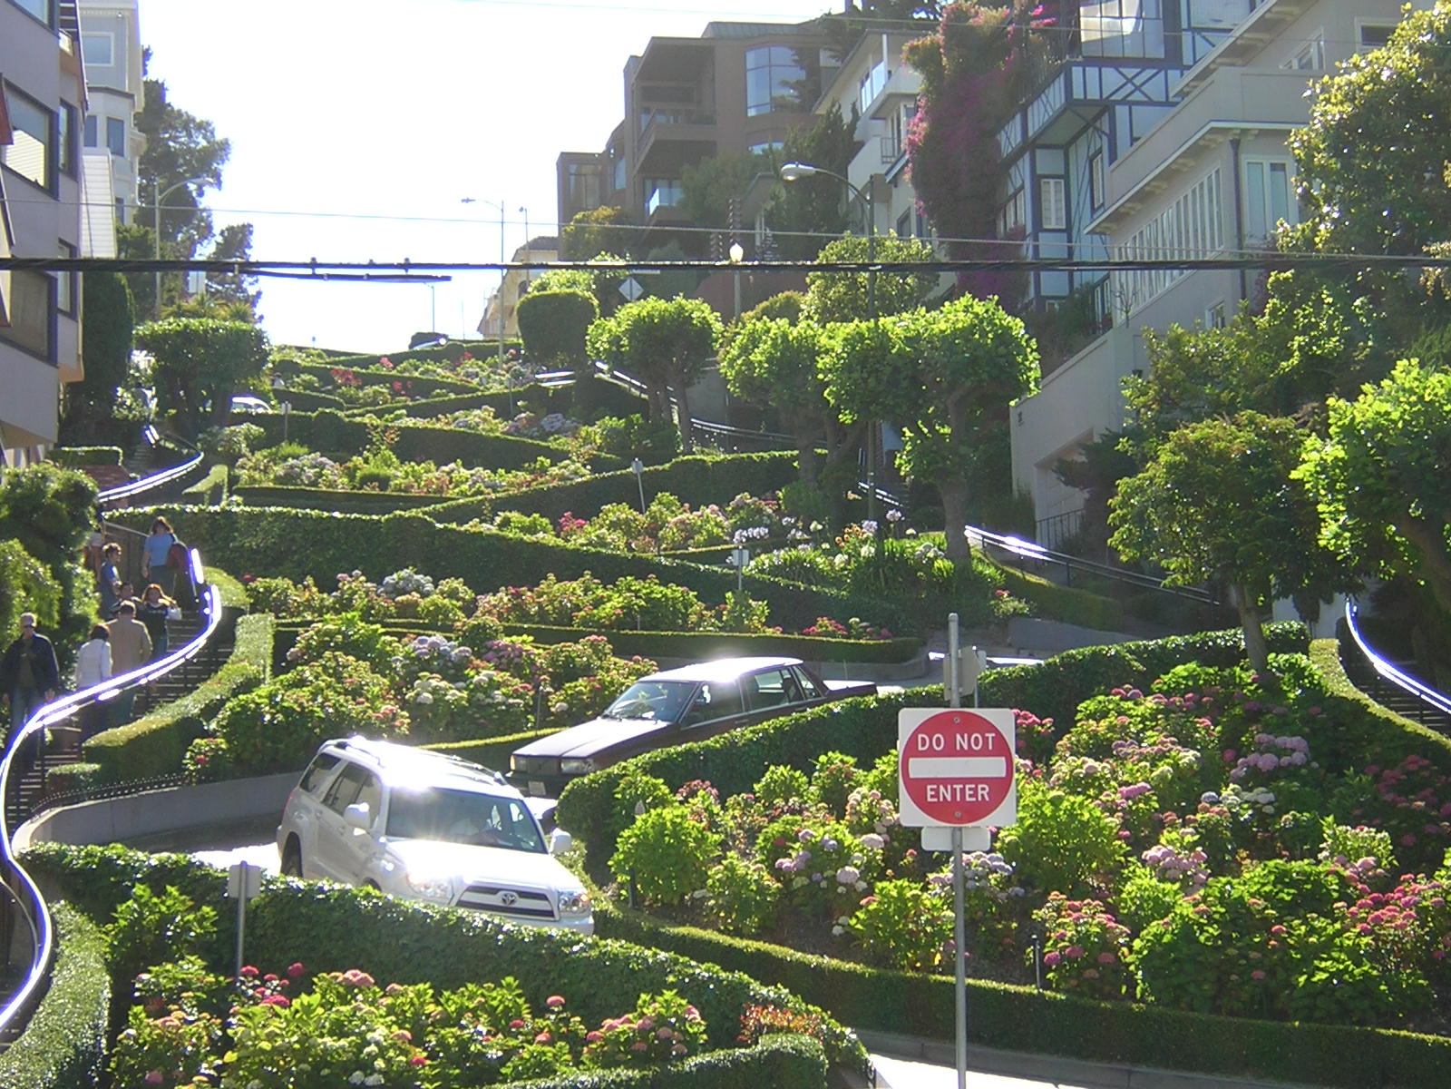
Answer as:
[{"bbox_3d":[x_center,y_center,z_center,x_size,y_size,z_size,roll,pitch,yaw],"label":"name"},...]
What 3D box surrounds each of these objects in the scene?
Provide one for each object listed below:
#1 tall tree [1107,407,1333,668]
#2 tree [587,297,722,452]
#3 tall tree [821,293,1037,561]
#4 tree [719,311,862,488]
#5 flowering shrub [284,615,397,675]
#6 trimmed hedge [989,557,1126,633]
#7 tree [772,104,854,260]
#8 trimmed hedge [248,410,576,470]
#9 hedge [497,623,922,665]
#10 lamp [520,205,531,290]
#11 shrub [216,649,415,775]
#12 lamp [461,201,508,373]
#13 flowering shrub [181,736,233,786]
[{"bbox_3d":[6.981,0.072,41.300,3.100,3.850,2.900,0,-9,-10],"label":"tall tree"},{"bbox_3d":[-2.101,-5.025,87.000,3.800,4.300,3.700,0,-7,-10],"label":"tree"},{"bbox_3d":[3.856,-2.211,55.300,4.050,5.050,3.700,0,-9,-10],"label":"tall tree"},{"bbox_3d":[1.616,-3.323,68.000,3.500,4.200,3.300,0,-9,-10],"label":"tree"},{"bbox_3d":[-4.994,1.398,38.300,1.500,1.050,1.300,0,-9,-10],"label":"flowering shrub"},{"bbox_3d":[5.387,0.844,48.000,0.750,1.200,3.000,3,-10,-28],"label":"trimmed hedge"},{"bbox_3d":[3.196,-11.387,104.023,3.300,8.500,3.300,-1,-7,0],"label":"tree"},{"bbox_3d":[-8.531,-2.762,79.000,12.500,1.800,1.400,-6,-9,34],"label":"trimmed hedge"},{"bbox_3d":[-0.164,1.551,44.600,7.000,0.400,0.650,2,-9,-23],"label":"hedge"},{"bbox_3d":[-10.257,-13.474,150.000,0.350,7.700,2.200,0,-9,-10],"label":"lamp"},{"bbox_3d":[-4.857,1.994,34.300,2.350,1.450,1.800,0,-9,-10],"label":"shrub"},{"bbox_3d":[-10.549,-11.411,129.238,1.850,7.900,0.400,0,-7,-8],"label":"lamp"},{"bbox_3d":[-6.275,2.613,35.500,0.680,0.680,0.650,0,-7,-10],"label":"flowering shrub"}]

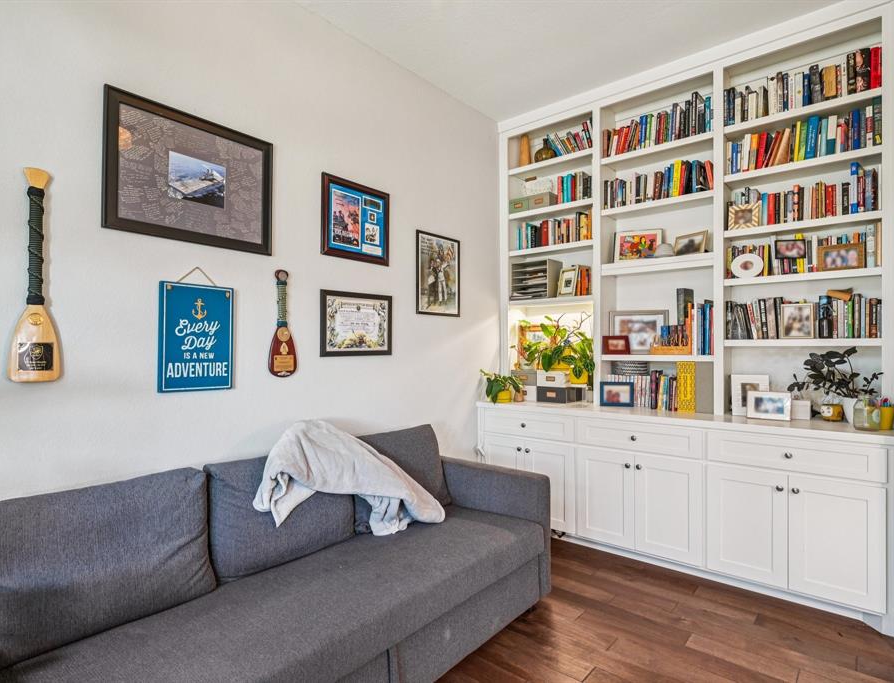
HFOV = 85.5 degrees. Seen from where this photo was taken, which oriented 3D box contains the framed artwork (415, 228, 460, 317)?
[{"bbox_3d":[-0.053,-0.439,3.240,0.022,0.537,0.434,0,-1,39],"label":"framed artwork"}]

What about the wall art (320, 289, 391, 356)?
[{"bbox_3d":[-0.494,-0.095,2.701,0.022,0.351,0.496,0,-1,39],"label":"wall art"}]

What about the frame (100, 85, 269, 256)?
[{"bbox_3d":[-1.045,-0.669,2.027,0.033,0.526,0.663,0,-1,39],"label":"frame"}]

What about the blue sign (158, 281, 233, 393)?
[{"bbox_3d":[-1.046,-0.015,2.029,0.020,0.441,0.295,0,-1,39],"label":"blue sign"}]

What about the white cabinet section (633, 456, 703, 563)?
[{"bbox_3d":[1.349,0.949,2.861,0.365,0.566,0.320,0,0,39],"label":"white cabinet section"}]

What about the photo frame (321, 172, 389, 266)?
[{"bbox_3d":[-0.500,-0.659,2.693,0.030,0.427,0.460,0,-1,39],"label":"photo frame"}]

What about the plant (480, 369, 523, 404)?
[{"bbox_3d":[0.400,0.328,3.540,0.290,0.265,0.260,0,-1,39],"label":"plant"}]

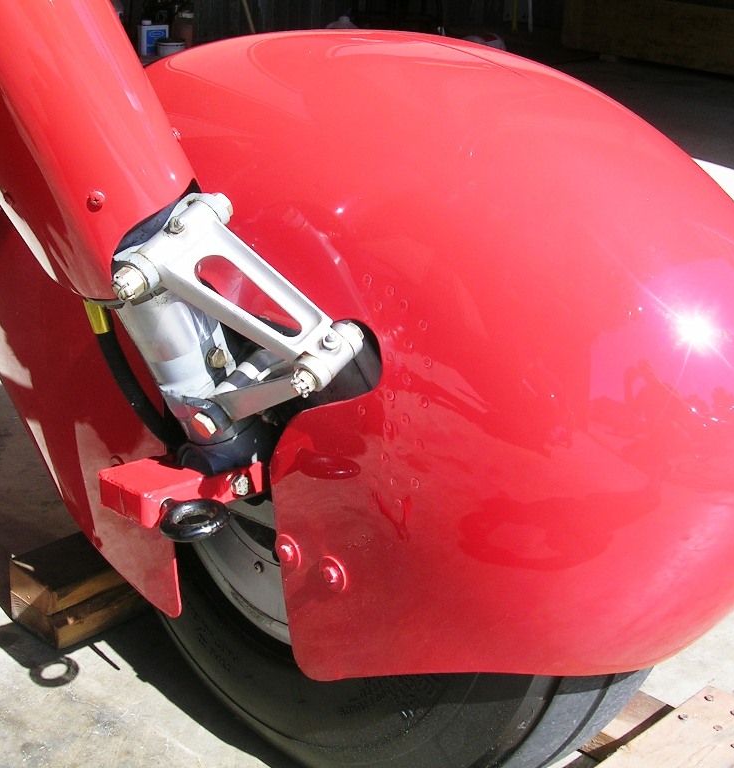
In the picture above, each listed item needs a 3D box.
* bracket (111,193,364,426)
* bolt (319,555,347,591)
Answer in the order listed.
[{"bbox_3d":[-0.074,-0.026,1.080,0.175,0.198,0.112,22,55,38],"label":"bracket"},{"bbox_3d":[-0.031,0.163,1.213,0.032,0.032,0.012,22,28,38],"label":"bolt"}]

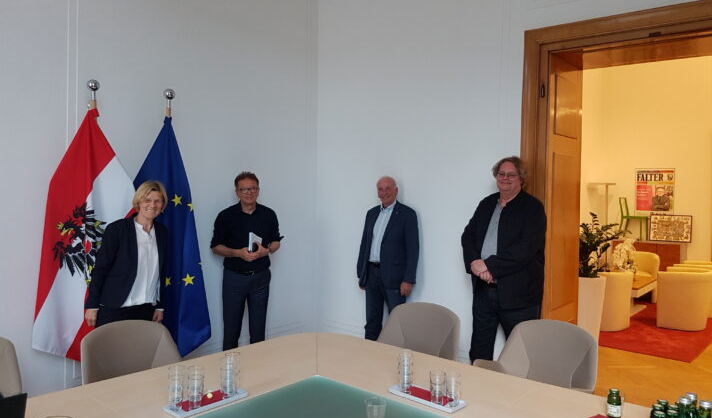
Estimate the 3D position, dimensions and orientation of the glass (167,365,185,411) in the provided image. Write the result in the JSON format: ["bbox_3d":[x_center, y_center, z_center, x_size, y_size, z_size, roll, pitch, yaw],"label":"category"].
[{"bbox_3d":[-0.744,0.745,2.224,0.067,0.170,0.067,3,2,40],"label":"glass"}]

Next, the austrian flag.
[{"bbox_3d":[-1.597,0.144,3.170,0.200,1.460,0.570,2,2,39],"label":"austrian flag"}]

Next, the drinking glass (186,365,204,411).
[{"bbox_3d":[-0.668,0.748,2.238,0.067,0.167,0.067,1,2,0],"label":"drinking glass"}]

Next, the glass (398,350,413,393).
[{"bbox_3d":[0.210,0.686,2.260,0.062,0.184,0.062,1,1,0],"label":"glass"}]

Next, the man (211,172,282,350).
[{"bbox_3d":[-0.840,0.618,4.070,0.530,1.780,0.350,0,2,-25],"label":"man"}]

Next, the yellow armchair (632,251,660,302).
[{"bbox_3d":[4.559,1.091,8.600,0.660,0.750,0.640,2,2,39],"label":"yellow armchair"}]

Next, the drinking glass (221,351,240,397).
[{"bbox_3d":[-0.558,0.739,2.394,0.070,0.180,0.070,1,2,0],"label":"drinking glass"}]

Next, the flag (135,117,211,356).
[{"bbox_3d":[-1.209,0.182,3.430,0.200,1.520,0.560,2,2,39],"label":"flag"}]

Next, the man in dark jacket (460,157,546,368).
[{"bbox_3d":[0.976,0.582,3.550,0.570,1.850,0.400,3,2,41],"label":"man in dark jacket"}]

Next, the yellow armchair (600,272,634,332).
[{"bbox_3d":[3.137,1.146,6.748,0.580,0.730,0.580,3,2,40],"label":"yellow armchair"}]

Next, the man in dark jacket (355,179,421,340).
[{"bbox_3d":[0.254,0.610,4.250,0.510,1.740,0.320,2,2,35],"label":"man in dark jacket"}]

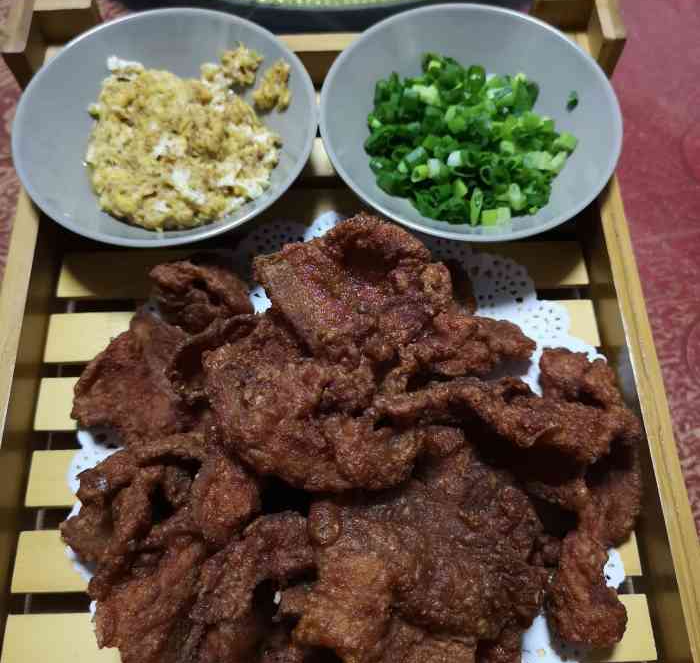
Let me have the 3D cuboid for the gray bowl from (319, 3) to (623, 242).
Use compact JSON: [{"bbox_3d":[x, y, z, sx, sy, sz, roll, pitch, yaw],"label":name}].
[{"bbox_3d":[0.051,-0.084,0.329,0.127,0.045,0.127,0,66,0],"label":"gray bowl"}]

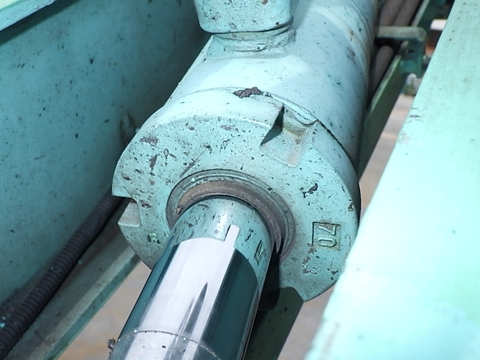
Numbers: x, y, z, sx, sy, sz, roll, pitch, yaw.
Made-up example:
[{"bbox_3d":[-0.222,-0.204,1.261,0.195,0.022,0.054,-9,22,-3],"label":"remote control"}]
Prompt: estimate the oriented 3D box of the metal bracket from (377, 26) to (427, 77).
[{"bbox_3d":[0.197,-0.165,0.740,0.070,0.054,0.031,9,40,15],"label":"metal bracket"}]

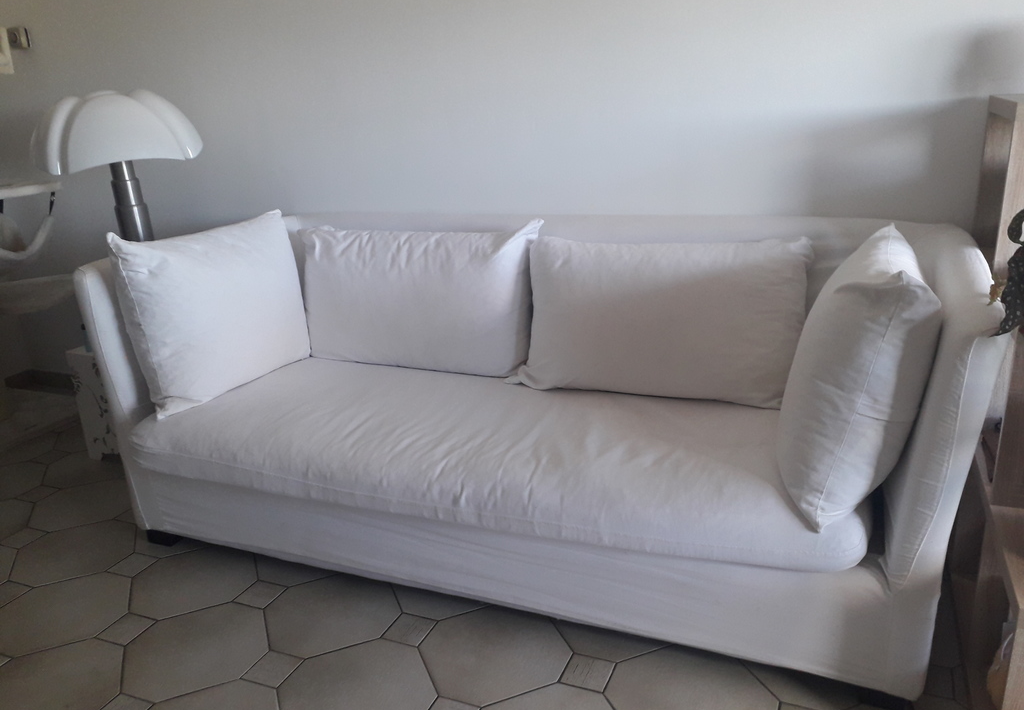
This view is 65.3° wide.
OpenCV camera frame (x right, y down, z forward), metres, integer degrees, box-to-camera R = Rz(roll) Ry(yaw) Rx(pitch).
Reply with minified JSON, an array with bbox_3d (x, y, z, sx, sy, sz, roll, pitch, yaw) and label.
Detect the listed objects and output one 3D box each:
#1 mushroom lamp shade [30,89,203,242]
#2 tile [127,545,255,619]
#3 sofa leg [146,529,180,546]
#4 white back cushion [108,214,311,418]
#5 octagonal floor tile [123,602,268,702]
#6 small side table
[{"bbox_3d":[-1.205,-0.681,2.405,0.530,0.200,0.530,-16,22,-34],"label":"mushroom lamp shade"},{"bbox_3d":[-0.880,0.624,2.210,0.317,0.010,0.317,-10,19,-20],"label":"tile"},{"bbox_3d":[-1.036,0.530,2.424,0.085,0.051,0.085,5,20,23],"label":"sofa leg"},{"bbox_3d":[-0.899,-0.150,2.488,0.161,0.515,0.644,-6,10,34],"label":"white back cushion"},{"bbox_3d":[-0.759,0.711,1.925,0.317,0.010,0.317,-10,19,-20],"label":"octagonal floor tile"},{"bbox_3d":[-1.315,0.141,3.054,0.438,0.425,0.438,5,20,23],"label":"small side table"}]

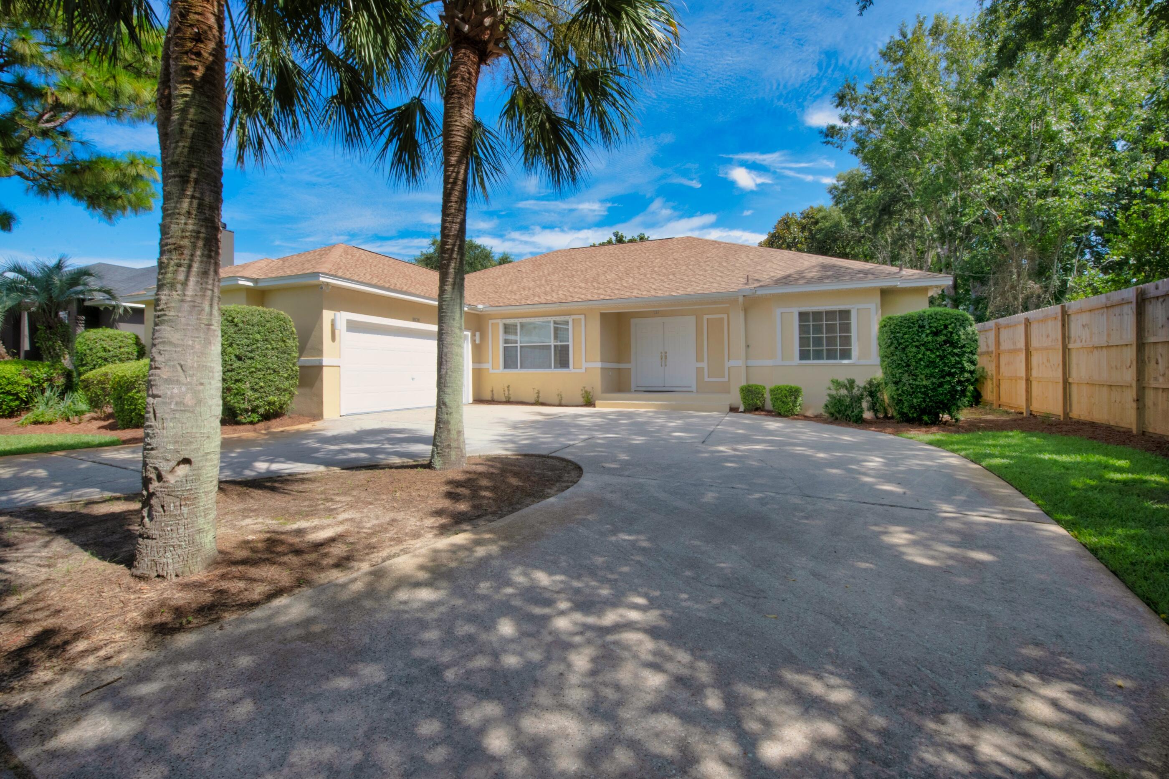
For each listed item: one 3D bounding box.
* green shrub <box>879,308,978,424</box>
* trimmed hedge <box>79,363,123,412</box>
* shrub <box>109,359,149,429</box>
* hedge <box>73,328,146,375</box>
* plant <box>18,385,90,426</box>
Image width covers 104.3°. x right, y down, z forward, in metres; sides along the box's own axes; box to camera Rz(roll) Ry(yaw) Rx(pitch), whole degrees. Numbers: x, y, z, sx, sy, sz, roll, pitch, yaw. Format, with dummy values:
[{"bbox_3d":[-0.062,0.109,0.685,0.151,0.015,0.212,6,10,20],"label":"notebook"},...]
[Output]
[{"bbox_3d":[7.225,-0.487,9.589,1.600,2.300,1.600,1,2,25],"label":"green shrub"},{"bbox_3d":[-10.753,0.038,10.308,1.000,1.200,1.000,1,2,25],"label":"trimmed hedge"},{"bbox_3d":[-8.419,0.059,8.707,1.000,1.270,1.000,1,2,25],"label":"shrub"},{"bbox_3d":[-13.389,-0.575,12.788,1.400,2.250,1.400,1,2,25],"label":"hedge"},{"bbox_3d":[-10.751,0.326,9.217,0.950,0.700,0.900,1,2,25],"label":"plant"}]

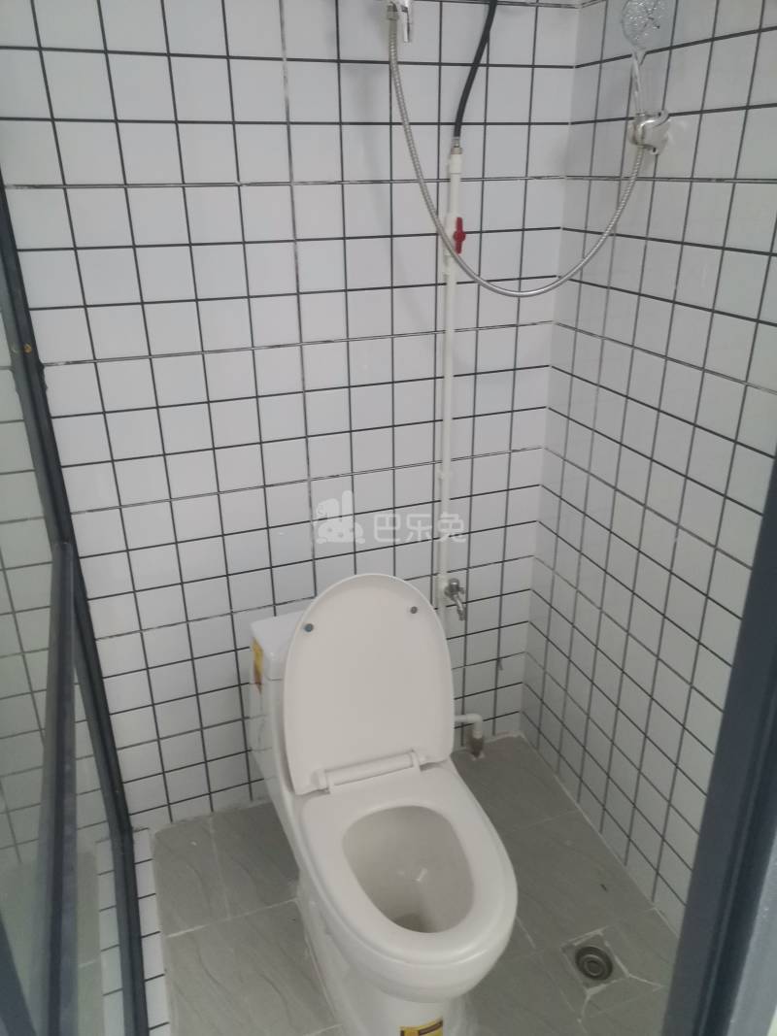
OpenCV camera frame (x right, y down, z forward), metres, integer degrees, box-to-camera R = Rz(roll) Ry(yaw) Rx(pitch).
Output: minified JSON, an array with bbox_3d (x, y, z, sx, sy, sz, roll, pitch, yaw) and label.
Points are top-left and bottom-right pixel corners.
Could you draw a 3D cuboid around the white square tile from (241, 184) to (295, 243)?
[{"bbox_3d":[-0.228,-0.578,1.473,0.098,0.098,0.010,-9,26,-18],"label":"white square tile"}]

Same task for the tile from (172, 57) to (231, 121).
[{"bbox_3d":[-0.326,-0.749,1.363,0.097,0.097,0.010,-9,26,-18],"label":"tile"}]

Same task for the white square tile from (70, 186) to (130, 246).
[{"bbox_3d":[-0.509,-0.530,1.378,0.096,0.096,0.010,-9,26,-18],"label":"white square tile"}]

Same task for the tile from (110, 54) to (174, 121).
[{"bbox_3d":[-0.421,-0.734,1.332,0.097,0.097,0.010,-9,26,-18],"label":"tile"}]

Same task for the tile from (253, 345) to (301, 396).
[{"bbox_3d":[-0.225,-0.305,1.598,0.098,0.098,0.010,-9,26,-18],"label":"tile"}]

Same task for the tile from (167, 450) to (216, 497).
[{"bbox_3d":[-0.411,-0.092,1.625,0.097,0.097,0.010,-9,26,-18],"label":"tile"}]

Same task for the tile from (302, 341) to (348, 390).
[{"bbox_3d":[-0.133,-0.322,1.637,0.097,0.097,0.010,-9,26,-18],"label":"tile"}]

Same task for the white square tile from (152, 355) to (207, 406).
[{"bbox_3d":[-0.413,-0.274,1.536,0.098,0.098,0.010,-9,26,-18],"label":"white square tile"}]

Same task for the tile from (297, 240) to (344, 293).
[{"bbox_3d":[-0.133,-0.500,1.546,0.097,0.097,0.010,-9,26,-18],"label":"tile"}]

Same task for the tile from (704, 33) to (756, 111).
[{"bbox_3d":[0.537,-0.692,1.212,0.010,0.097,0.097,-9,26,-18],"label":"tile"}]

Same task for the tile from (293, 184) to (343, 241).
[{"bbox_3d":[-0.135,-0.593,1.504,0.098,0.098,0.010,-9,26,-18],"label":"tile"}]

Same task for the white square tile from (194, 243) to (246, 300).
[{"bbox_3d":[-0.323,-0.474,1.491,0.097,0.097,0.010,-9,26,-18],"label":"white square tile"}]

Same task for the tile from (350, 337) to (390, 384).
[{"bbox_3d":[-0.037,-0.335,1.661,0.096,0.096,0.010,-9,26,-18],"label":"tile"}]

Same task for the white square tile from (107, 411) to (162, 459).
[{"bbox_3d":[-0.508,-0.169,1.553,0.097,0.097,0.010,-9,26,-18],"label":"white square tile"}]

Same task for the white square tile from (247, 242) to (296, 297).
[{"bbox_3d":[-0.228,-0.487,1.522,0.097,0.097,0.010,-9,26,-18],"label":"white square tile"}]

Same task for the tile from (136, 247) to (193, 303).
[{"bbox_3d":[-0.415,-0.456,1.452,0.096,0.096,0.010,-9,26,-18],"label":"tile"}]

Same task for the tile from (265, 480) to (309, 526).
[{"bbox_3d":[-0.223,-0.032,1.726,0.096,0.096,0.010,-9,26,-18],"label":"tile"}]

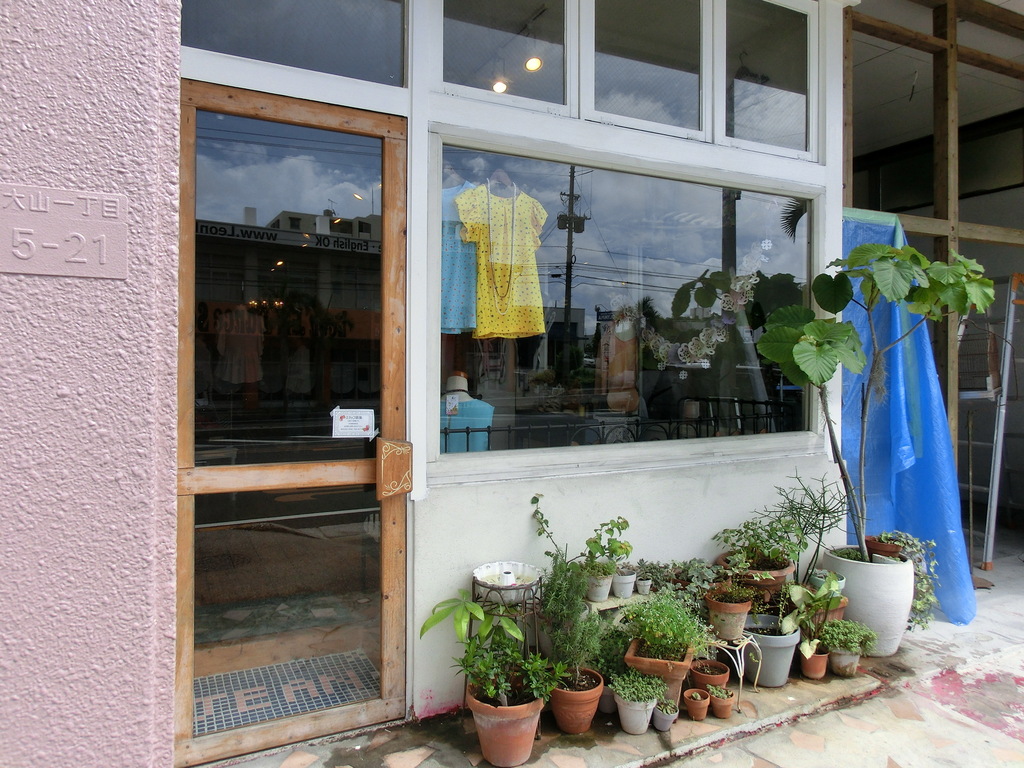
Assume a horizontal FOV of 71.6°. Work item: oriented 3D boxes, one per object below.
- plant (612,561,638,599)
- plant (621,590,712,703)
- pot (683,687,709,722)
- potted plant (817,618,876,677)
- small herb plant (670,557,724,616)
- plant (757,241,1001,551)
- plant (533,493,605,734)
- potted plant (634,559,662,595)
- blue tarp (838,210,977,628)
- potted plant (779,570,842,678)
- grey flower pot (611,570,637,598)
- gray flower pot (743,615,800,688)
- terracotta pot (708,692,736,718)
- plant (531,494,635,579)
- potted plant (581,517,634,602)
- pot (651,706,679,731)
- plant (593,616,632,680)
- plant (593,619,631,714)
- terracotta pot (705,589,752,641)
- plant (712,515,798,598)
[{"bbox_3d":[0.450,0.776,2.812,0.100,0.140,0.100,0,0,0],"label":"plant"},{"bbox_3d":[0.566,0.981,2.602,0.333,0.457,0.315,0,0,16],"label":"plant"},{"bbox_3d":[0.675,1.171,2.583,0.097,0.079,0.097,0,0,0],"label":"pot"},{"bbox_3d":[1.404,1.096,2.970,0.242,0.228,0.230,0,0,-27],"label":"potted plant"},{"bbox_3d":[0.767,0.843,2.938,0.223,0.231,0.212,0,0,0],"label":"small herb plant"},{"bbox_3d":[1.674,0.085,3.279,0.992,1.440,0.629,0,0,-27],"label":"plant"},{"bbox_3d":[0.211,0.836,2.600,0.256,0.829,0.219,0,0,0],"label":"plant"},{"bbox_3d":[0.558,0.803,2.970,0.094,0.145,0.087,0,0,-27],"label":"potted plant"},{"bbox_3d":[2.112,0.171,3.791,0.775,2.163,0.275,0,0,-25],"label":"blue tarp"},{"bbox_3d":[1.201,0.964,2.838,0.227,0.409,0.202,0,1,0],"label":"potted plant"},{"bbox_3d":[0.421,0.747,2.656,0.089,0.089,0.089,0,1,0],"label":"grey flower pot"},{"bbox_3d":[1.092,1.136,2.994,0.237,0.230,0.237,0,0,0],"label":"gray flower pot"},{"bbox_3d":[0.746,1.139,2.515,0.082,0.073,0.082,0,1,0],"label":"terracotta pot"},{"bbox_3d":[0.272,0.591,2.737,0.375,0.331,0.188,0,0,-25],"label":"plant"},{"bbox_3d":[0.351,0.638,2.626,0.187,0.308,0.172,0,1,0],"label":"potted plant"},{"bbox_3d":[0.525,1.140,2.428,0.089,0.071,0.089,0,1,0],"label":"pot"},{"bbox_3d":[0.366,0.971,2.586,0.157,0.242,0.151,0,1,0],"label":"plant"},{"bbox_3d":[0.374,1.050,2.668,0.175,0.321,0.175,0,0,0],"label":"plant"},{"bbox_3d":[0.875,0.938,2.862,0.185,0.175,0.185,0,0,0],"label":"terracotta pot"},{"bbox_3d":[1.058,0.736,3.073,0.375,0.306,0.357,0,0,0],"label":"plant"}]

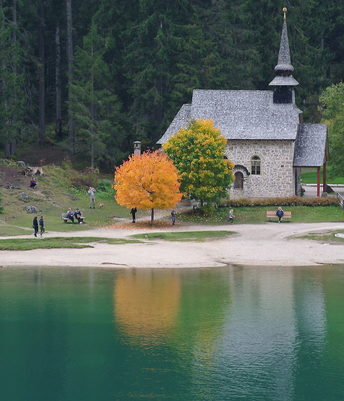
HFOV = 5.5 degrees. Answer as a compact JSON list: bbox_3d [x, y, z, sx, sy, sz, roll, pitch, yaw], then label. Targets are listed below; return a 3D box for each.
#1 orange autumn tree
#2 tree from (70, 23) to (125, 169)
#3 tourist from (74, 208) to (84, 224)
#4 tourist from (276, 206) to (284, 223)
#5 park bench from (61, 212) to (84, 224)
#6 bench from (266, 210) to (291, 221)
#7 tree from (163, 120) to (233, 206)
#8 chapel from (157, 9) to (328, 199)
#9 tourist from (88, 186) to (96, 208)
[{"bbox_3d":[-1.833,-1.014,281.000,5.200,5.570,5.200,0,4,0],"label":"orange autumn tree"},{"bbox_3d":[-6.518,-9.065,311.000,4.500,12.400,4.500,0,4,0],"label":"tree"},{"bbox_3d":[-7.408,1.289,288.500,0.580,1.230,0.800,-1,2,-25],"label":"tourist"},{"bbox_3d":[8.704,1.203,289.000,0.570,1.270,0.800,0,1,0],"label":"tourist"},{"bbox_3d":[-7.982,1.412,289.000,1.850,0.850,0.650,-1,2,-25],"label":"park bench"},{"bbox_3d":[8.376,1.252,282.000,1.880,0.820,0.620,0,4,0],"label":"bench"},{"bbox_3d":[2.192,-2.978,298.000,5.800,7.400,5.600,0,1,0],"label":"tree"},{"bbox_3d":[5.857,-8.065,298.000,13.700,15.200,7.000,1,4,7],"label":"chapel"},{"bbox_3d":[-6.378,-0.209,289.000,0.620,1.730,0.480,0,4,-2],"label":"tourist"}]

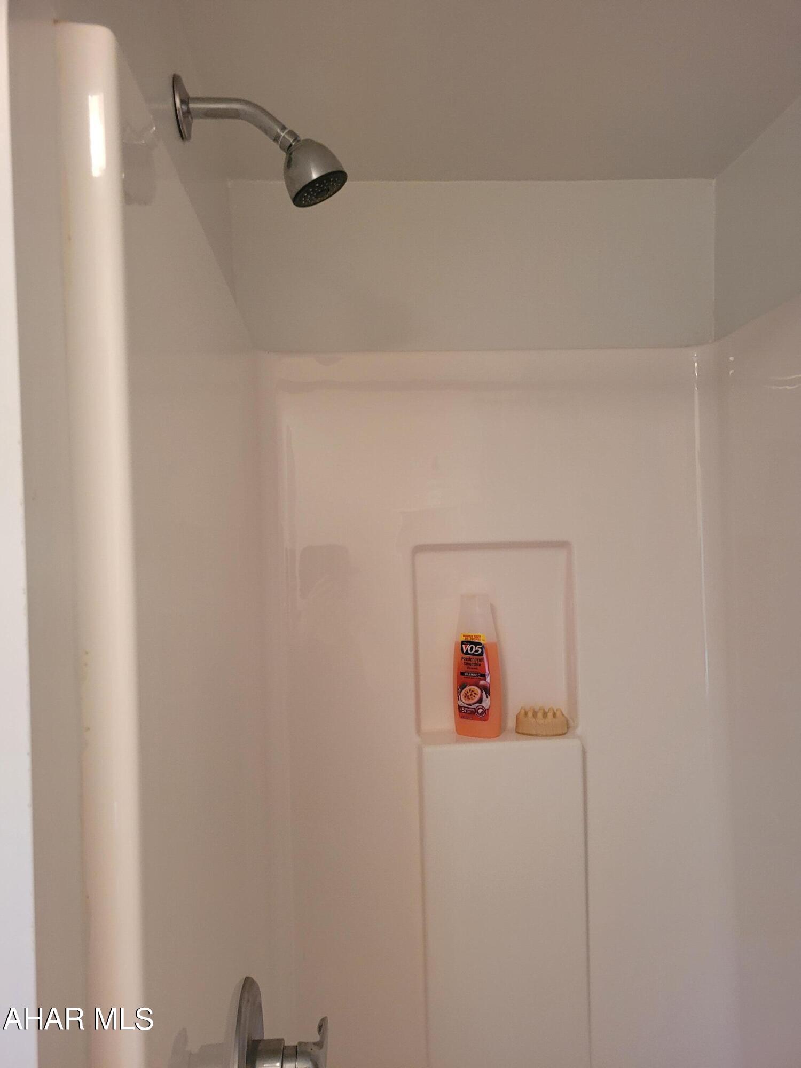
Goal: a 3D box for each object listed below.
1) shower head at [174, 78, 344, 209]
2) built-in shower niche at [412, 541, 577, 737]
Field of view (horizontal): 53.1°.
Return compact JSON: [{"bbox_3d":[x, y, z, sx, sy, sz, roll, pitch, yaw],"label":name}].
[{"bbox_3d":[-0.152,-0.433,0.888,0.190,0.143,0.069,-1,-1,-3],"label":"shower head"},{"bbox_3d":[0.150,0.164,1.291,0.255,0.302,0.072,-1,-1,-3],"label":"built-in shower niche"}]

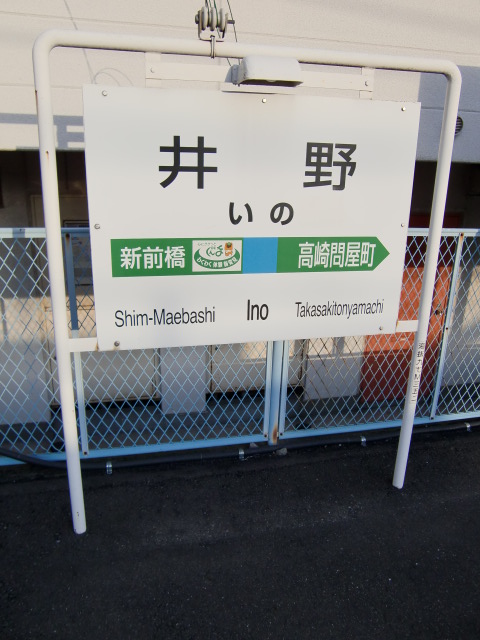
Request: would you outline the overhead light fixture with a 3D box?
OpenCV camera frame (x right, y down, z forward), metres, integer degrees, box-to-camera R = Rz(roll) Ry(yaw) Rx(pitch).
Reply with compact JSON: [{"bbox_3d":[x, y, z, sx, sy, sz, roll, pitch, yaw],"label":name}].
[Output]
[{"bbox_3d":[0.097,-0.821,1.707,0.198,0.079,0.125,-3,18,-13],"label":"overhead light fixture"}]

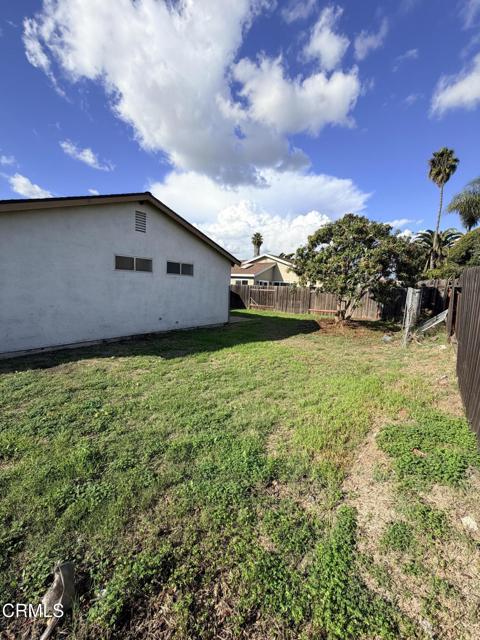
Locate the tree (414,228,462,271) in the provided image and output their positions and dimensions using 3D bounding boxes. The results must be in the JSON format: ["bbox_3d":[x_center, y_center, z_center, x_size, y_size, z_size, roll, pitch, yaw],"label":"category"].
[{"bbox_3d":[20.952,-5.311,27.016,4.400,8.287,4.400,7,9,37],"label":"tree"}]

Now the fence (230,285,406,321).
[{"bbox_3d":[3.920,-1.370,17.550,12.700,1.760,0.150,8,9,42],"label":"fence"}]

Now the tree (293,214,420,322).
[{"bbox_3d":[5.580,-2.519,12.860,5.900,5.273,5.600,5,8,23],"label":"tree"}]

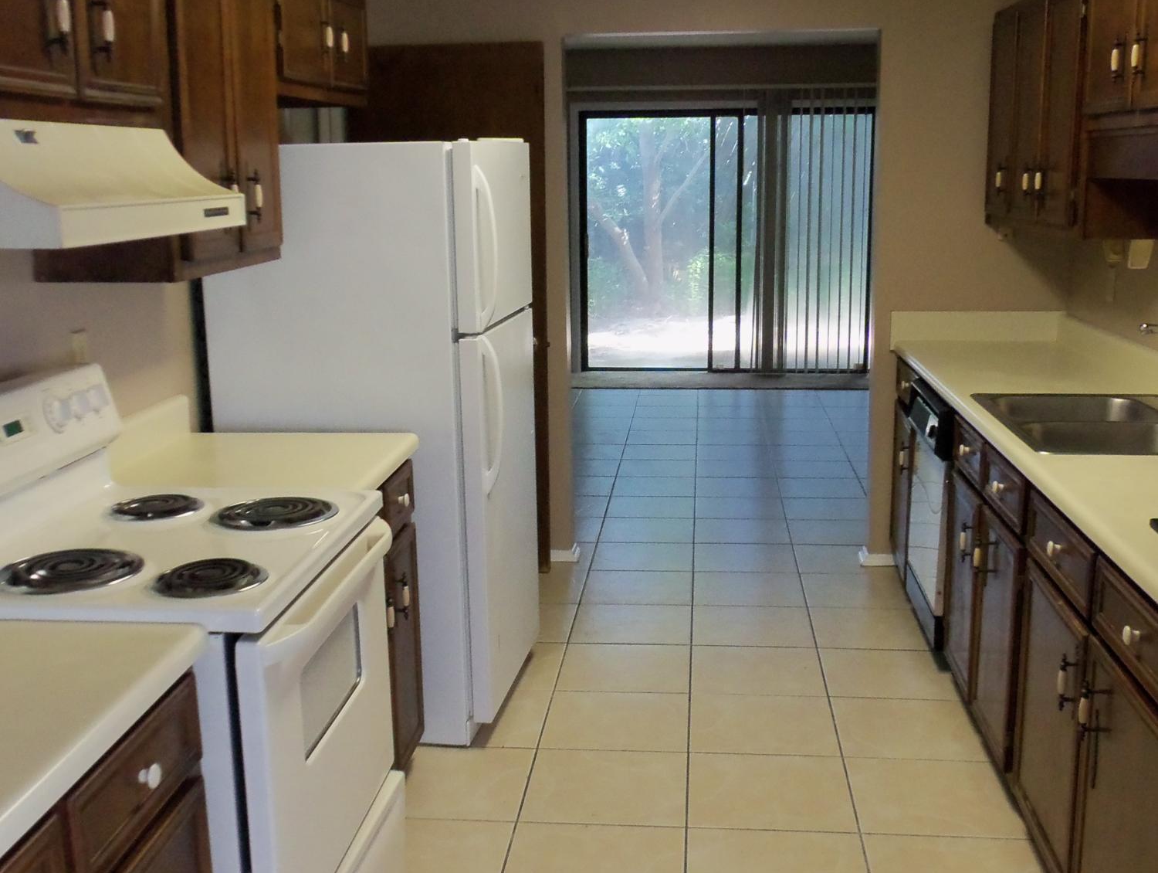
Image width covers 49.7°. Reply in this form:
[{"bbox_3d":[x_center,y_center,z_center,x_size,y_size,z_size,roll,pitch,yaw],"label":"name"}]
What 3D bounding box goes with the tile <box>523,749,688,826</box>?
[{"bbox_3d":[0.076,0.924,3.287,0.420,0.012,0.399,0,12,6],"label":"tile"}]

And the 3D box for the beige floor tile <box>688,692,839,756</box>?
[{"bbox_3d":[0.528,0.834,3.596,0.412,0.012,0.393,0,12,6],"label":"beige floor tile"}]

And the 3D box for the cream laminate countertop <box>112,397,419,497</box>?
[{"bbox_3d":[-0.764,0.025,2.949,0.617,0.137,0.633,0,12,6],"label":"cream laminate countertop"}]

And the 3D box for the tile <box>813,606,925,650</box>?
[{"bbox_3d":[1.024,0.676,4.364,0.410,0.012,0.397,0,12,6],"label":"tile"}]

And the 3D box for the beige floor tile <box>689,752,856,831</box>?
[{"bbox_3d":[0.494,0.926,3.245,0.420,0.012,0.399,0,12,6],"label":"beige floor tile"}]

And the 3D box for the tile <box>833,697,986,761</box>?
[{"bbox_3d":[0.946,0.844,3.592,0.410,0.012,0.399,0,12,6],"label":"tile"}]

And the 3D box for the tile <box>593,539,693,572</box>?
[{"bbox_3d":[0.269,0.505,5.184,0.412,0.012,0.393,0,12,6],"label":"tile"}]

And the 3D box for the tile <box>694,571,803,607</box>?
[{"bbox_3d":[0.641,0.587,4.738,0.414,0.012,0.396,0,12,6],"label":"tile"}]

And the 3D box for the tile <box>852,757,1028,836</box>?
[{"bbox_3d":[0.903,0.917,3.168,0.412,0.012,0.393,0,12,6],"label":"tile"}]

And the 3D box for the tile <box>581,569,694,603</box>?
[{"bbox_3d":[0.229,0.585,4.779,0.414,0.012,0.396,0,12,6],"label":"tile"}]

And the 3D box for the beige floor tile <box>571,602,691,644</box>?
[{"bbox_3d":[0.192,0.673,4.447,0.420,0.012,0.397,0,12,6],"label":"beige floor tile"}]

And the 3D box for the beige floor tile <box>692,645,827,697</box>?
[{"bbox_3d":[0.572,0.758,4.019,0.420,0.012,0.396,0,12,6],"label":"beige floor tile"}]

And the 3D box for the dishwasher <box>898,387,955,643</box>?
[{"bbox_3d":[1.399,0.278,4.037,0.574,0.811,0.574,0,12,6],"label":"dishwasher"}]

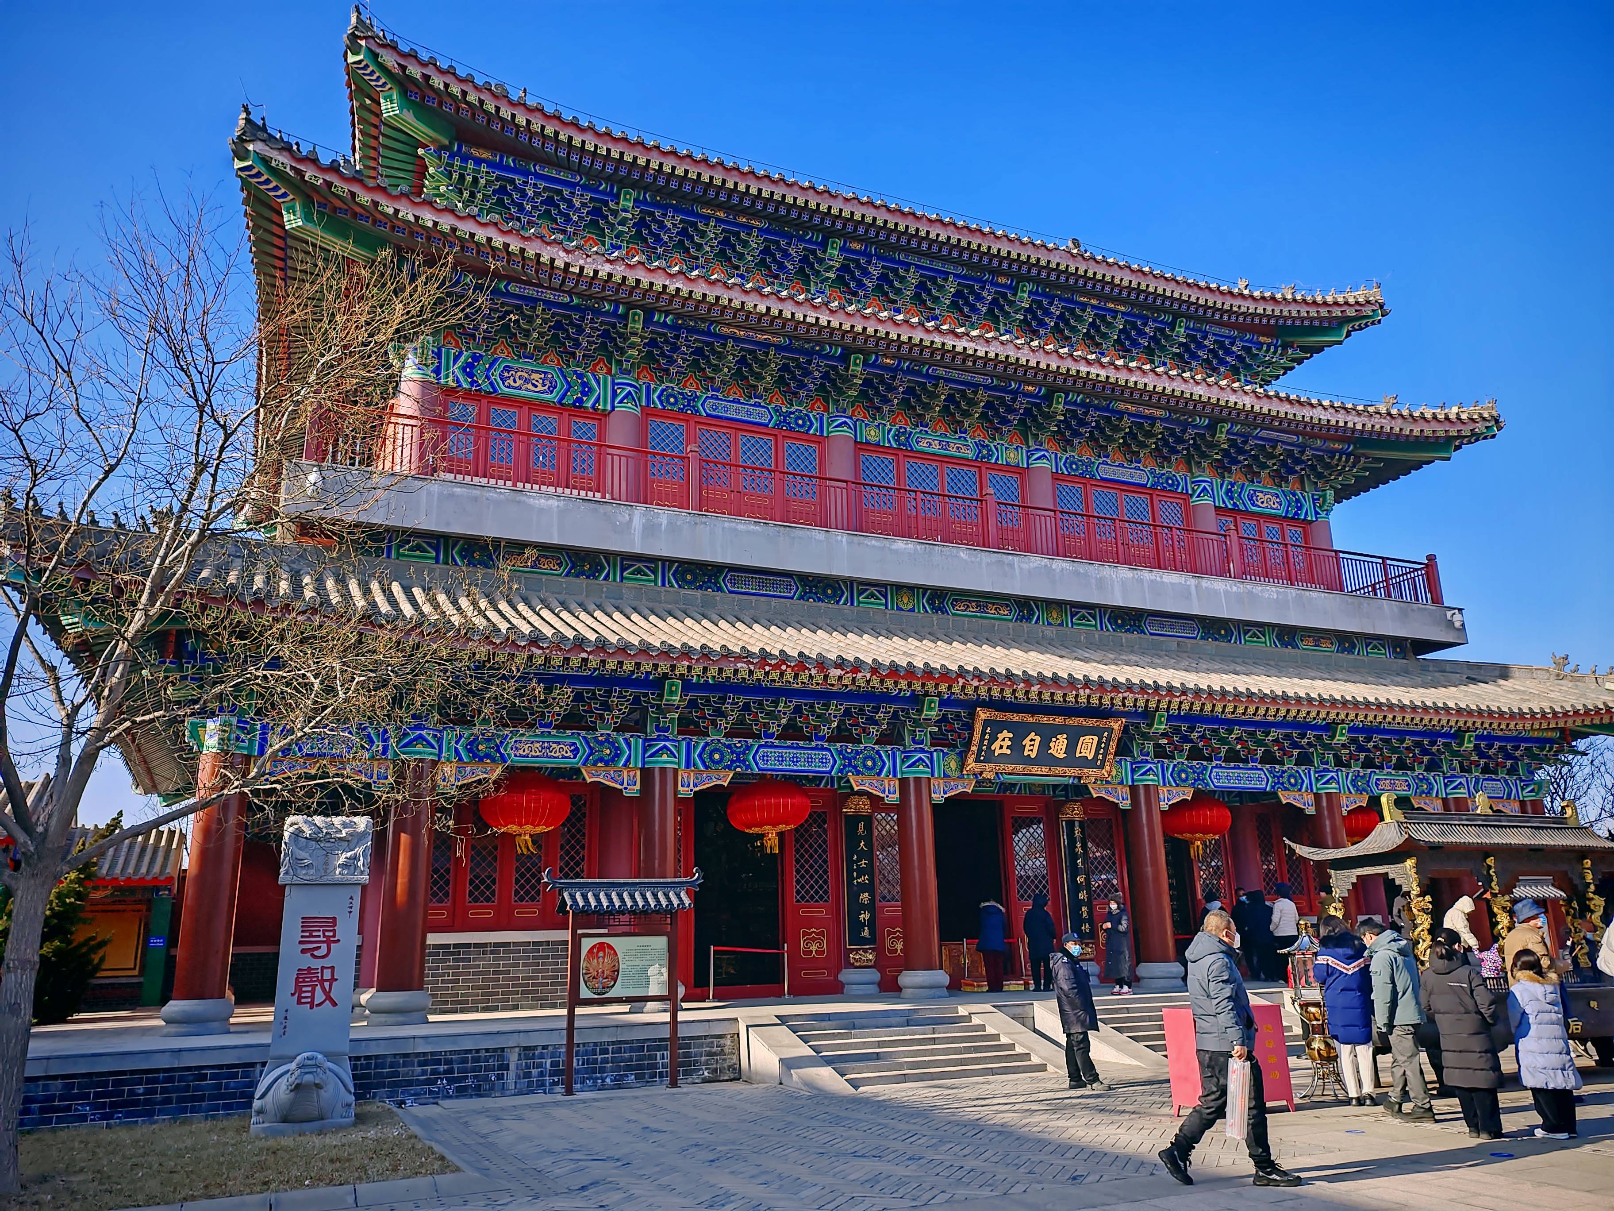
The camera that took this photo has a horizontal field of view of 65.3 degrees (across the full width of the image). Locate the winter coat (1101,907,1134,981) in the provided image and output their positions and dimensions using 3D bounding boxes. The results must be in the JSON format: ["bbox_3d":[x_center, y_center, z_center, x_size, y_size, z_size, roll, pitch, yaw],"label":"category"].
[{"bbox_3d":[5.146,5.658,21.135,0.450,1.207,0.480,8,-18,-32],"label":"winter coat"}]

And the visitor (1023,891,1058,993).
[{"bbox_3d":[4.244,6.155,23.055,0.580,1.714,0.380,1,-15,-8],"label":"visitor"}]

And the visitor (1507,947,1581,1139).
[{"bbox_3d":[5.910,3.497,10.150,0.480,1.452,0.360,1,-16,-11],"label":"visitor"}]

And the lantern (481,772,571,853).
[{"bbox_3d":[-4.471,3.274,19.993,1.440,1.250,1.440,6,-17,-24],"label":"lantern"}]

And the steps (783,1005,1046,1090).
[{"bbox_3d":[1.319,5.720,16.451,2.900,0.750,2.120,5,-17,-24],"label":"steps"}]

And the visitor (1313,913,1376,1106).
[{"bbox_3d":[5.258,3.927,12.306,0.520,1.728,0.480,-1,-15,-3],"label":"visitor"}]

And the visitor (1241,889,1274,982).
[{"bbox_3d":[8.633,6.346,24.267,0.500,1.715,0.360,-5,-16,10],"label":"visitor"}]

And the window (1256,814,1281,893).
[{"bbox_3d":[10.575,5.712,28.872,0.454,1.794,0.080,5,-17,-24],"label":"window"}]

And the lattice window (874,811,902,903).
[{"bbox_3d":[1.702,4.822,24.095,0.800,1.690,0.080,6,-17,-24],"label":"lattice window"}]

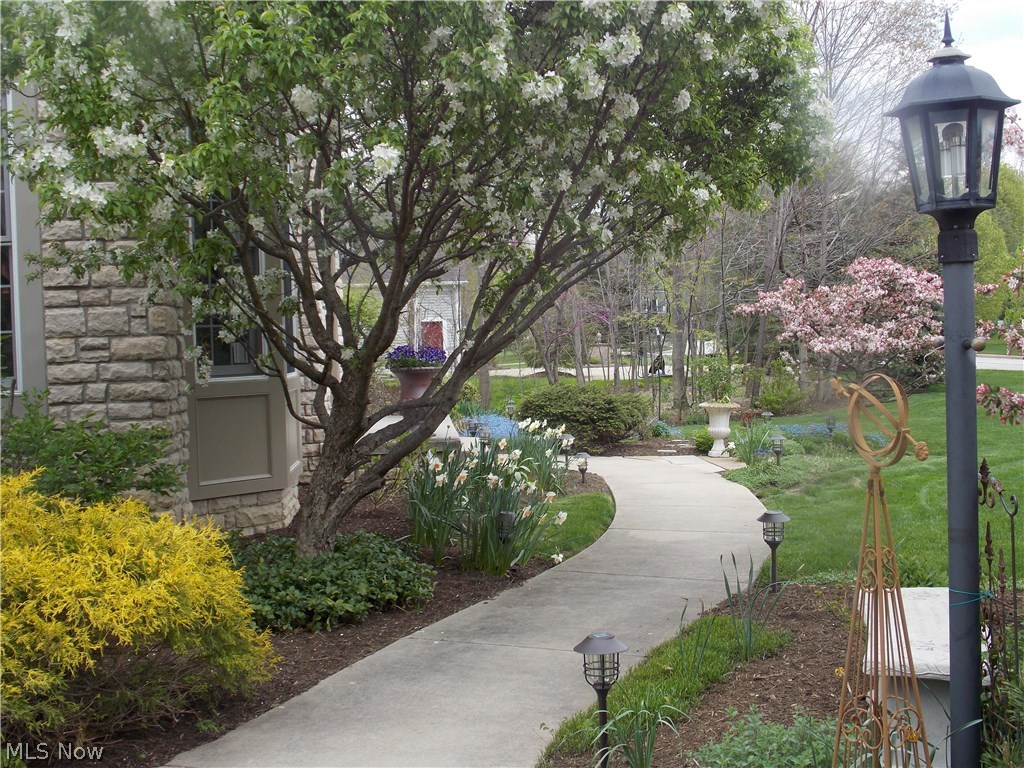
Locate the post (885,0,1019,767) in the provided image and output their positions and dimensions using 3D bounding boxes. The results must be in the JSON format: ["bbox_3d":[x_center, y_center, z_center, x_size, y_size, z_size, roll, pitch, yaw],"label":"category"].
[{"bbox_3d":[1.215,0.095,3.303,0.330,2.180,0.320,-1,2,20],"label":"post"}]

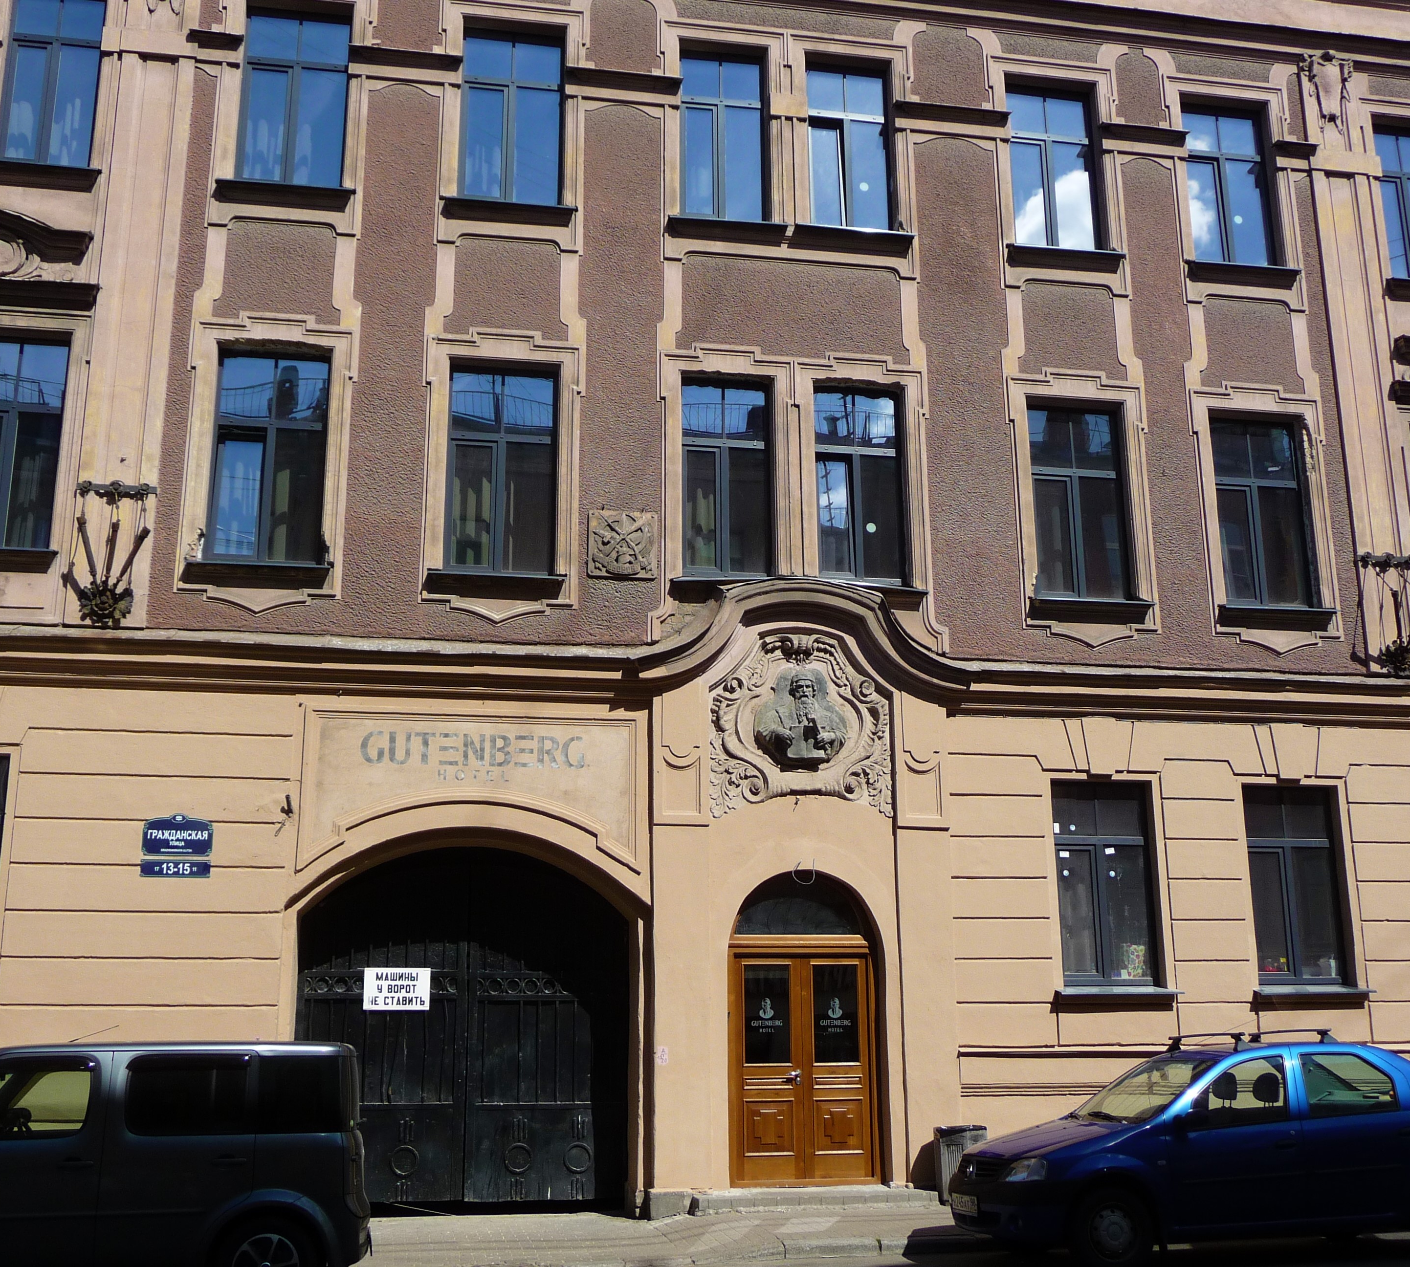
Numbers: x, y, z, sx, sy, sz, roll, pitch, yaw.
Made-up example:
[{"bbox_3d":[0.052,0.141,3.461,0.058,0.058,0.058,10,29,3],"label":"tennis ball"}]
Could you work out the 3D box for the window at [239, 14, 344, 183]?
[{"bbox_3d":[-4.065,-5.315,15.487,1.010,1.891,0.150,2,-14,-10],"label":"window"}]

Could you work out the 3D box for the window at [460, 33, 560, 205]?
[{"bbox_3d":[-2.083,-5.563,16.862,1.101,2.092,0.200,2,-15,-10],"label":"window"}]

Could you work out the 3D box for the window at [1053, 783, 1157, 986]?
[{"bbox_3d":[4.247,2.662,16.608,1.027,2.130,0.200,2,-14,-10],"label":"window"}]

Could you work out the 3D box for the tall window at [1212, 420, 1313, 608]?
[{"bbox_3d":[5.766,-1.262,16.243,0.995,2.019,0.150,2,-14,-10],"label":"tall window"}]

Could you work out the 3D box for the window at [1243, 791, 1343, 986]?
[{"bbox_3d":[6.428,2.741,17.011,0.965,2.126,0.200,2,-14,-10],"label":"window"}]

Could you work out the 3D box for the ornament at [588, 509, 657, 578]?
[{"bbox_3d":[-0.780,-0.840,14.788,0.649,0.656,0.100,2,-14,-10],"label":"ornament"}]

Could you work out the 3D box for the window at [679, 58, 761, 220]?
[{"bbox_3d":[0.210,-5.685,17.974,0.991,2.186,0.200,2,-14,-10],"label":"window"}]

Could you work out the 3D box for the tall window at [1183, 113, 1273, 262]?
[{"bbox_3d":[6.108,-5.257,18.344,1.126,2.086,0.200,2,-15,-10],"label":"tall window"}]

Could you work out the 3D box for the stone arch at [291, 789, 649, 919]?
[{"bbox_3d":[-2.070,1.980,14.014,3.130,1.124,0.320,2,-14,-10],"label":"stone arch"}]

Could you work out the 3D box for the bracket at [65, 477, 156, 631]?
[{"bbox_3d":[-5.266,-0.740,13.765,0.705,1.380,0.380,2,-14,-10],"label":"bracket"}]

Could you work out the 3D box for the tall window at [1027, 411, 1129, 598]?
[{"bbox_3d":[4.242,-1.493,17.698,1.073,2.321,0.200,2,-14,-10],"label":"tall window"}]

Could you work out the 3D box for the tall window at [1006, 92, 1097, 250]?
[{"bbox_3d":[3.983,-5.359,17.965,1.105,2.077,0.200,2,-15,-10],"label":"tall window"}]

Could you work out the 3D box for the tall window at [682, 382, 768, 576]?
[{"bbox_3d":[0.235,-1.697,16.972,0.979,2.253,0.200,2,-14,-10],"label":"tall window"}]

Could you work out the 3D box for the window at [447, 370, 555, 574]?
[{"bbox_3d":[-1.943,-1.551,14.924,1.027,2.024,0.150,2,-14,-10],"label":"window"}]

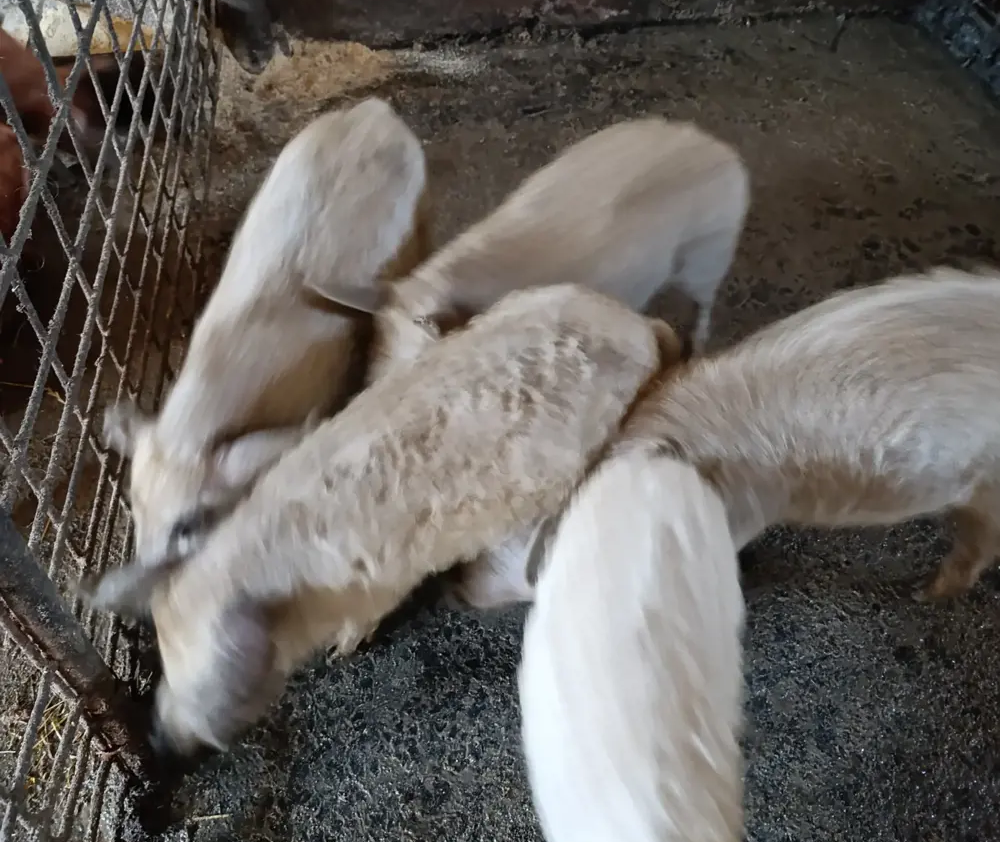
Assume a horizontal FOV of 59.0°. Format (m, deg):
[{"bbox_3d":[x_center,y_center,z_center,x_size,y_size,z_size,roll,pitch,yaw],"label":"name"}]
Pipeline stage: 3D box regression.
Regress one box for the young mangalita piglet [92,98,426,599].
[{"bbox_3d":[-0.307,-0.140,1.479,0.260,0.440,0.900,8,45,7],"label":"young mangalita piglet"}]

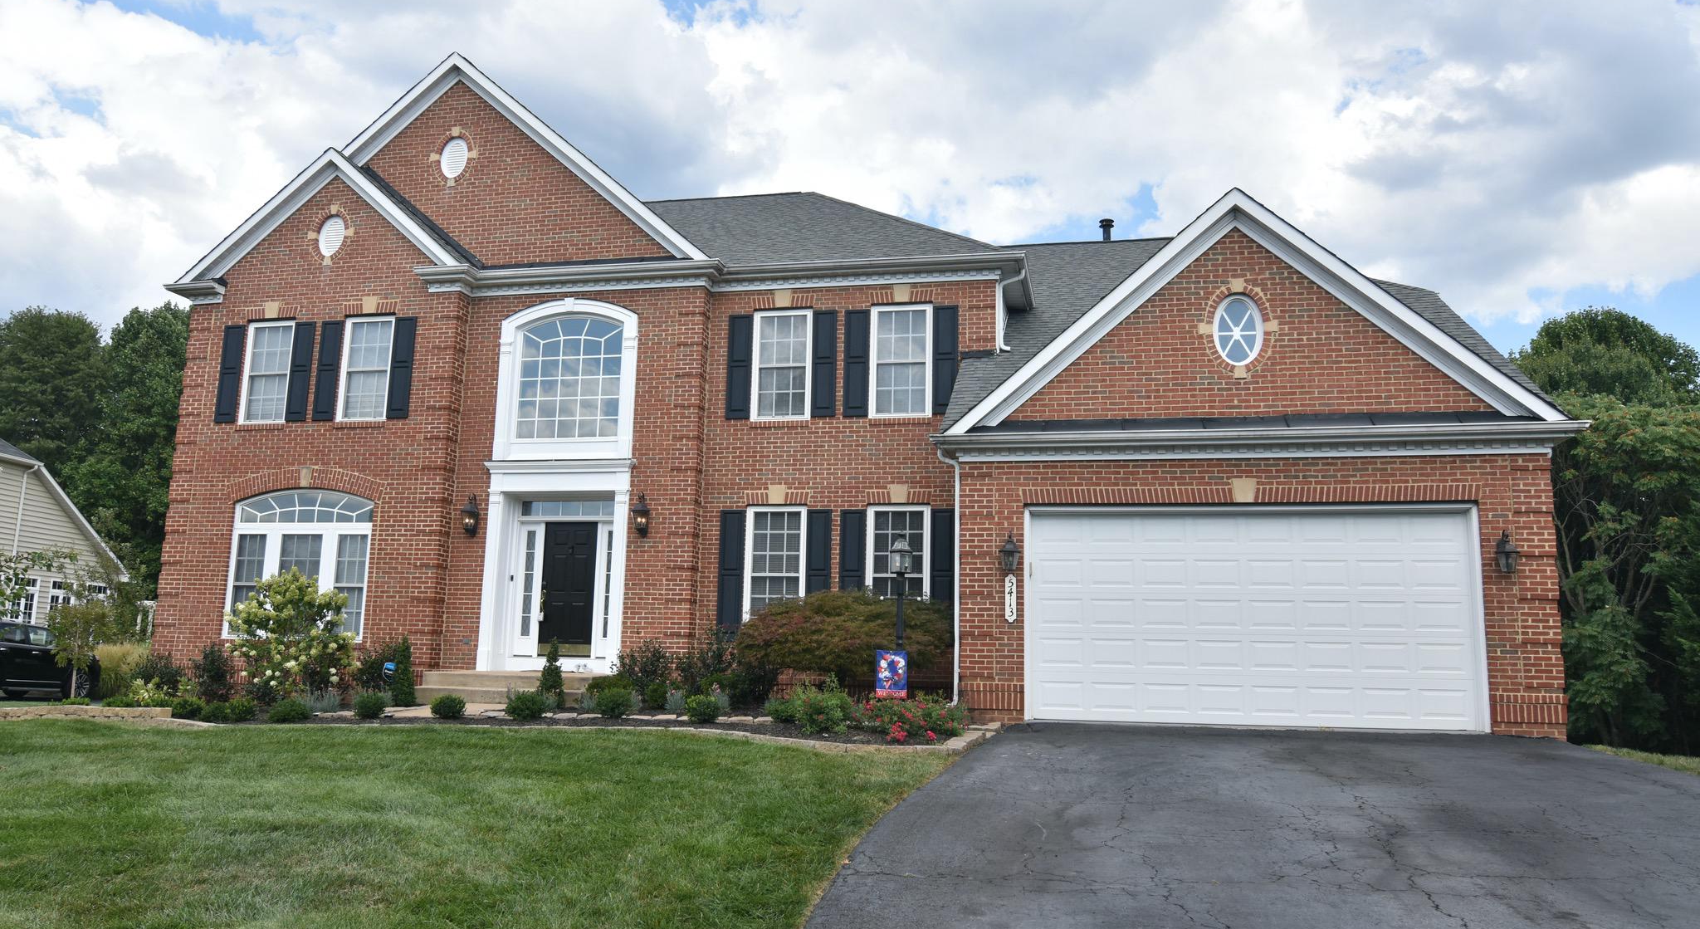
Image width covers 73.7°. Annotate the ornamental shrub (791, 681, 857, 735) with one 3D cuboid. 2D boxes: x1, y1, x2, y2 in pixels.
[{"bbox_3d":[-0.278,2.600,12.092,0.680,0.569,0.680,1,-9,0],"label":"ornamental shrub"}]

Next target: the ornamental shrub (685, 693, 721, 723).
[{"bbox_3d":[-1.705,2.802,13.011,0.389,0.335,0.389,-1,-10,11],"label":"ornamental shrub"}]

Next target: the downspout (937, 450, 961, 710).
[{"bbox_3d":[1.209,1.317,13.862,0.293,3.180,0.120,-1,-10,11],"label":"downspout"}]

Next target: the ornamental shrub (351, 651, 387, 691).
[{"bbox_3d":[-6.687,2.936,15.828,0.471,0.647,0.471,-1,-10,11],"label":"ornamental shrub"}]

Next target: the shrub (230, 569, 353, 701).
[{"bbox_3d":[-7.833,2.401,15.998,1.582,1.854,1.424,-1,-10,11],"label":"shrub"}]

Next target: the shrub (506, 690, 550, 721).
[{"bbox_3d":[-3.712,2.779,13.059,0.501,0.344,0.501,-1,-9,10],"label":"shrub"}]

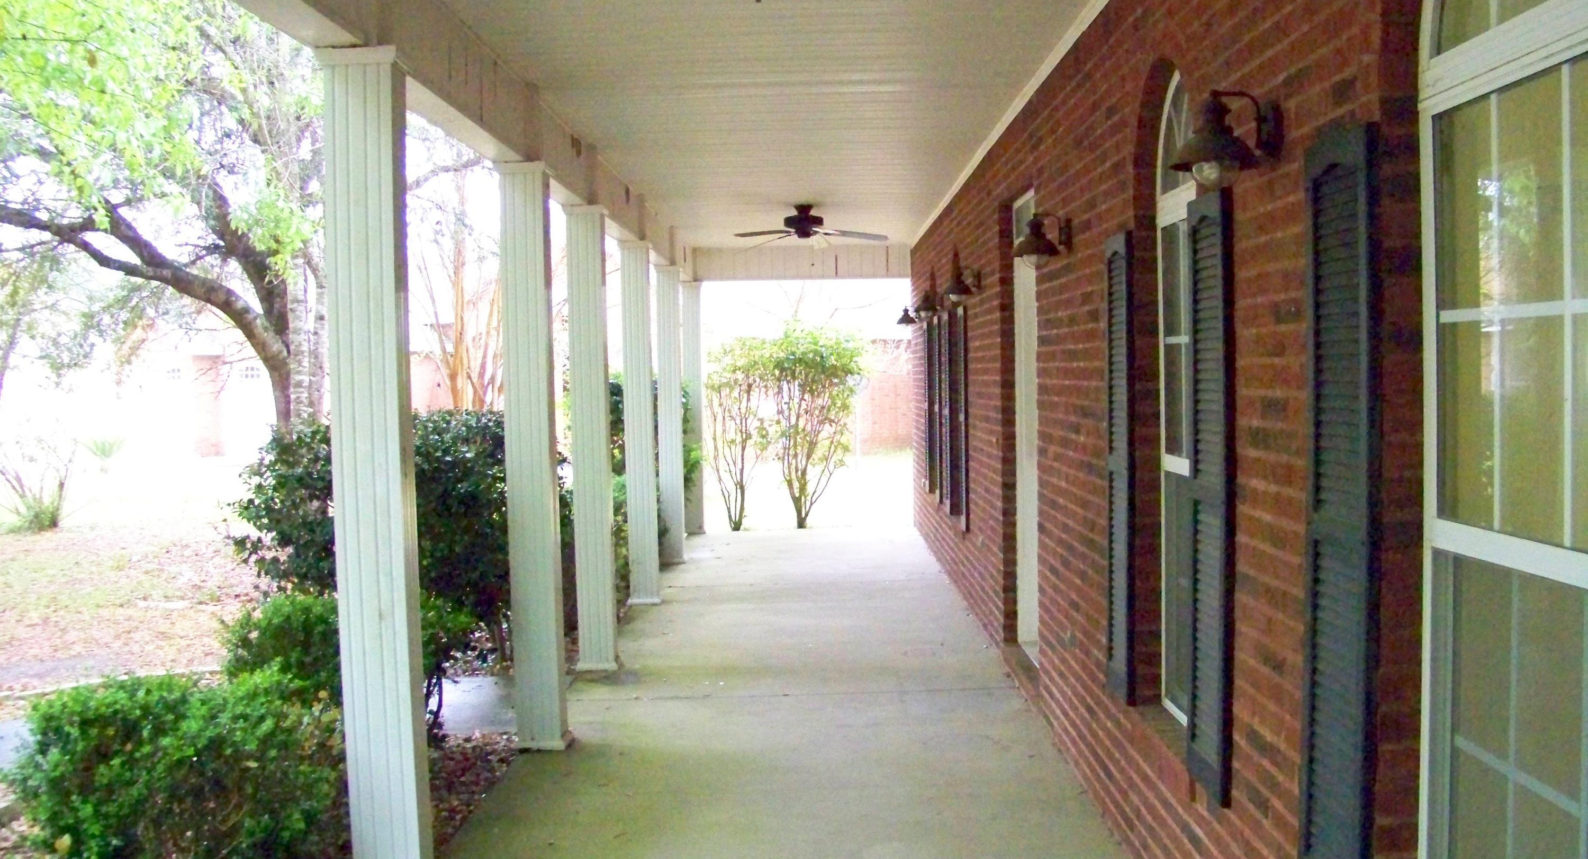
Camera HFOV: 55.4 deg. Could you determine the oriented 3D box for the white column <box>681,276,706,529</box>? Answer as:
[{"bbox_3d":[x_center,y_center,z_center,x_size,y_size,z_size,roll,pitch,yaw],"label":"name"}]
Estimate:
[{"bbox_3d":[-1.055,-0.227,16.158,0.236,2.670,0.236,-1,2,1],"label":"white column"}]

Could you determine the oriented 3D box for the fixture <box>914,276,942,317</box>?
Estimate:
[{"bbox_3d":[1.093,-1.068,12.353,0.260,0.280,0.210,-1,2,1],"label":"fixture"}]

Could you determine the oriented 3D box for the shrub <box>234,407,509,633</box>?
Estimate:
[{"bbox_3d":[-2.434,0.692,9.169,1.700,1.533,1.400,-1,2,1],"label":"shrub"}]

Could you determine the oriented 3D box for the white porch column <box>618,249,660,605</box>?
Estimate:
[{"bbox_3d":[-1.137,-0.054,11.275,0.236,2.670,0.236,-1,2,1],"label":"white porch column"}]

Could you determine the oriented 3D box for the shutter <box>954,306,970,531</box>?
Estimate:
[{"bbox_3d":[1.178,-0.078,10.566,0.045,1.570,0.350,-1,2,1],"label":"shutter"}]

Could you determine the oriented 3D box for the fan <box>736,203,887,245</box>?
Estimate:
[{"bbox_3d":[0.103,-1.620,11.944,1.270,0.340,1.270,-1,2,1],"label":"fan"}]

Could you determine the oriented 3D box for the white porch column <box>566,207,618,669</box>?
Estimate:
[{"bbox_3d":[-1.167,0.045,8.808,0.236,2.670,0.236,-1,2,1],"label":"white porch column"}]

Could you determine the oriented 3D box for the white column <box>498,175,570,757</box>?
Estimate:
[{"bbox_3d":[-1.192,0.119,6.962,0.236,2.670,0.236,-1,2,1],"label":"white column"}]

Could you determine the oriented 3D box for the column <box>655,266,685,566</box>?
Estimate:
[{"bbox_3d":[-1.107,-0.134,13.658,0.236,2.670,0.236,-1,2,1],"label":"column"}]

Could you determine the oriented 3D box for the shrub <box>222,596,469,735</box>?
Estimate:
[{"bbox_3d":[-2.141,1.191,7.434,1.150,0.723,1.050,-1,2,1],"label":"shrub"}]

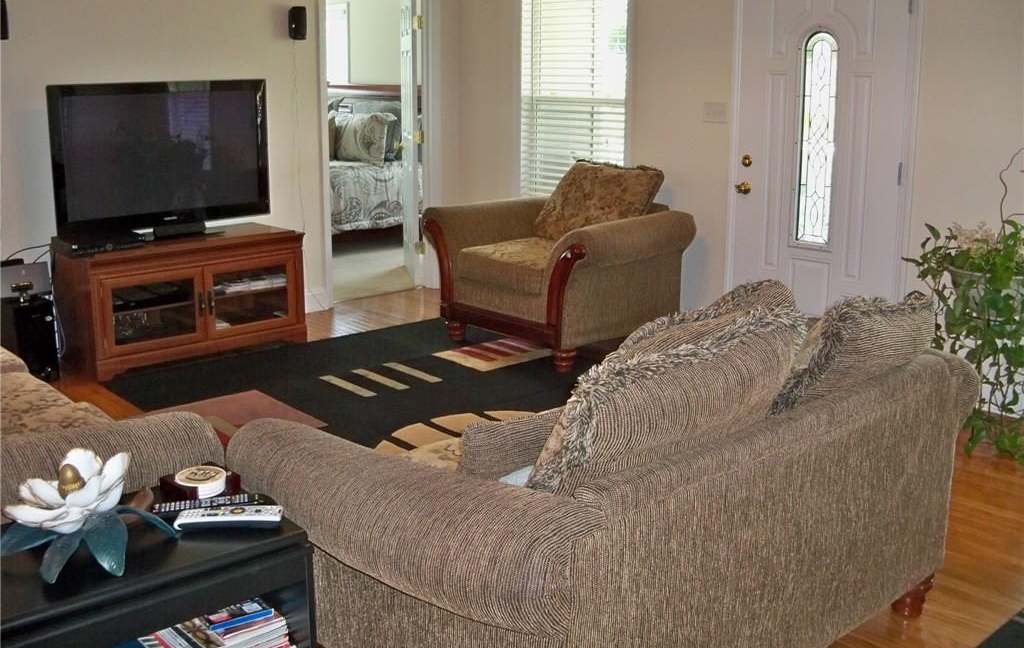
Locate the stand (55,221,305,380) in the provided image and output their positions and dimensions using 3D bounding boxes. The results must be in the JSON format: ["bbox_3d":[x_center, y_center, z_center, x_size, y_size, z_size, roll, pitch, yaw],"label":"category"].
[{"bbox_3d":[-1.774,-0.162,5.585,1.150,0.610,0.580,-11,18,-39],"label":"stand"}]

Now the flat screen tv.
[{"bbox_3d":[-1.819,-0.868,5.462,1.180,0.800,0.200,-12,18,-40],"label":"flat screen tv"}]

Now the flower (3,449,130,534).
[{"bbox_3d":[-0.903,0.345,2.109,0.250,0.140,0.230,0,14,0],"label":"flower"}]

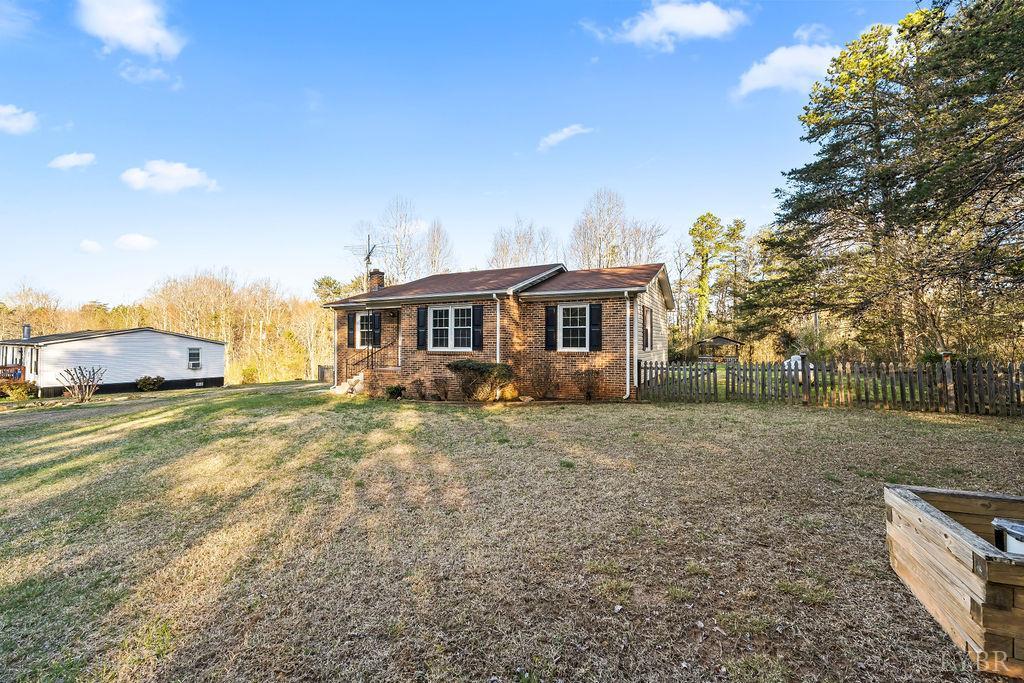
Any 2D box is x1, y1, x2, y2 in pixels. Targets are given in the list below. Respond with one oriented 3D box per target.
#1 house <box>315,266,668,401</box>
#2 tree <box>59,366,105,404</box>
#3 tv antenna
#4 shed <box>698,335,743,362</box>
[{"bbox_3d":[-0.600,-0.670,16.000,12.500,4.800,8.500,0,0,27],"label":"house"},{"bbox_3d":[-22.700,2.270,21.000,1.900,1.950,1.850,0,0,27],"label":"tree"},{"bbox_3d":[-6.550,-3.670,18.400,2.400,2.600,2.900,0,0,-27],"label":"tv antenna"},{"bbox_3d":[18.600,0.760,35.500,3.900,2.650,3.800,0,0,27],"label":"shed"}]

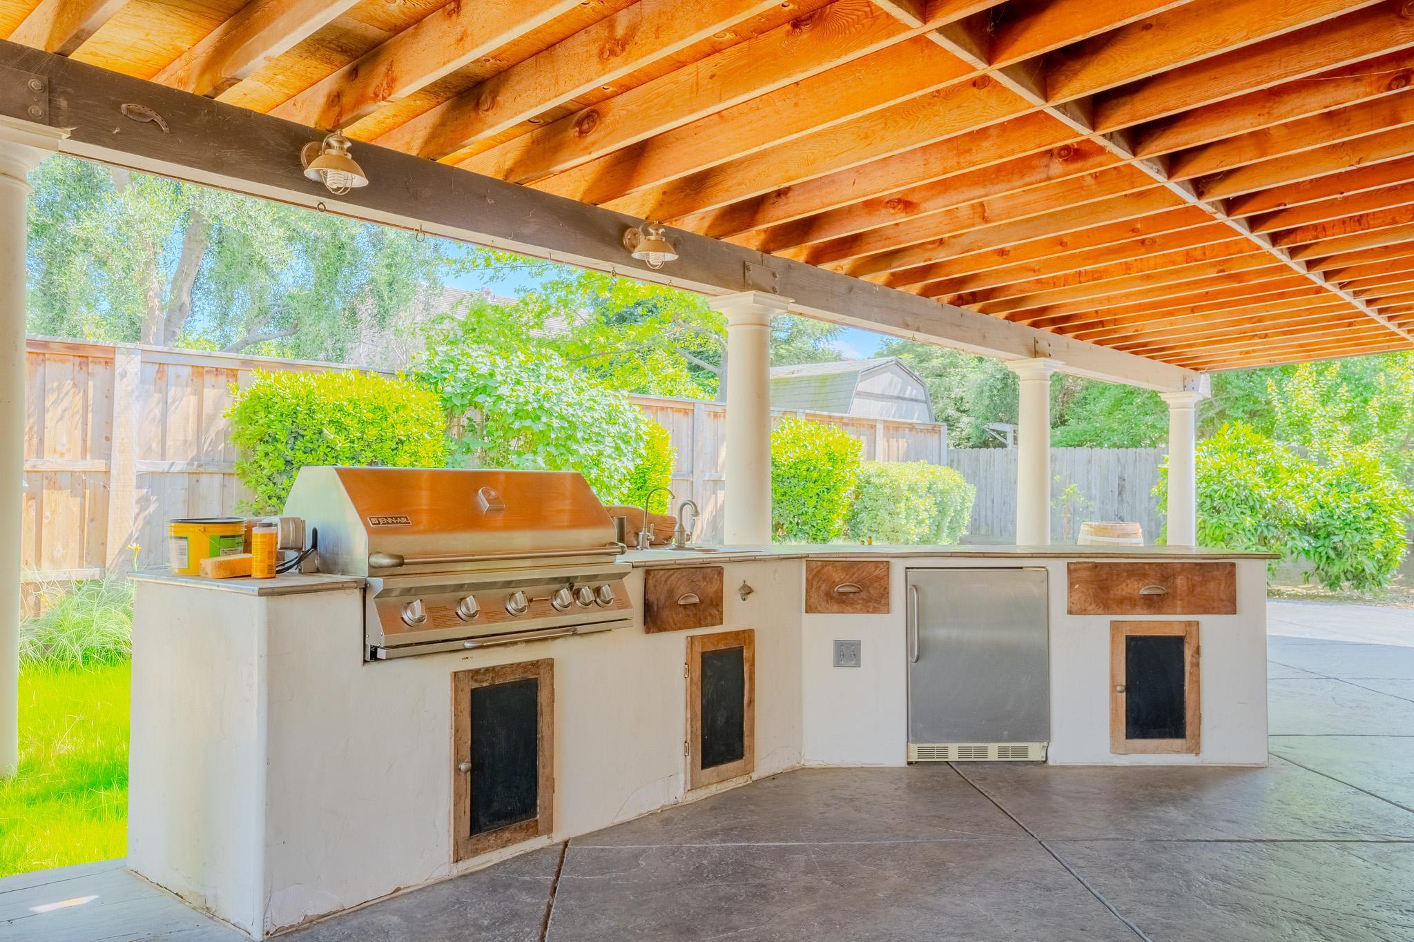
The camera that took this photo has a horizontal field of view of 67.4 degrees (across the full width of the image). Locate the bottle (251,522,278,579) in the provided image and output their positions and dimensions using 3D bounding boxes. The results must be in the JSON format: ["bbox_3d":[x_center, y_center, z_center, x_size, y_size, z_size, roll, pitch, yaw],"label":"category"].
[{"bbox_3d":[-1.263,0.222,3.034,0.069,0.160,0.069,1,-2,-20],"label":"bottle"}]

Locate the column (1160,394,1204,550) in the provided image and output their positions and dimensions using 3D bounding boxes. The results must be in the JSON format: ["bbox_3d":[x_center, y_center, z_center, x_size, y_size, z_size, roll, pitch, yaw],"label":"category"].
[{"bbox_3d":[6.404,0.214,14.298,0.420,2.559,0.420,-1,-2,42],"label":"column"}]

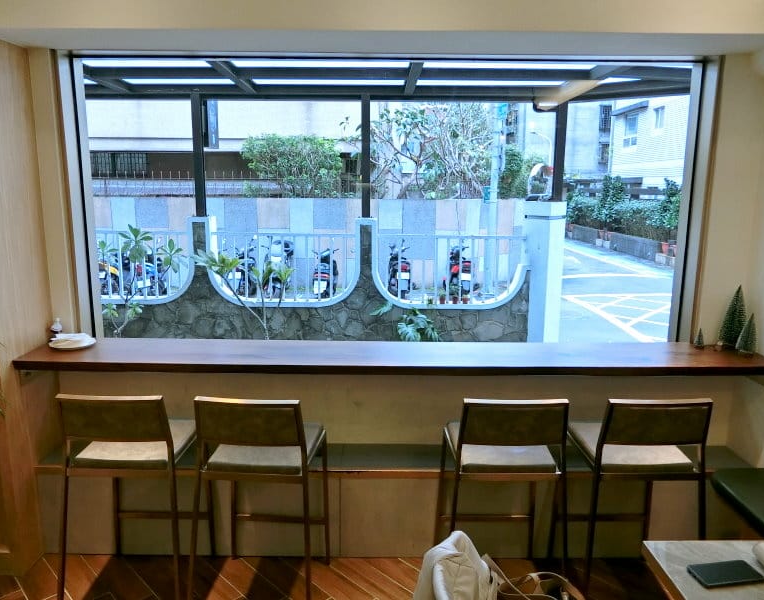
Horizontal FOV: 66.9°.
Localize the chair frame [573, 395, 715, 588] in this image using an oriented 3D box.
[{"bbox_3d":[1.005,0.789,2.375,0.480,0.945,0.520,0,10,0],"label":"chair frame"}]

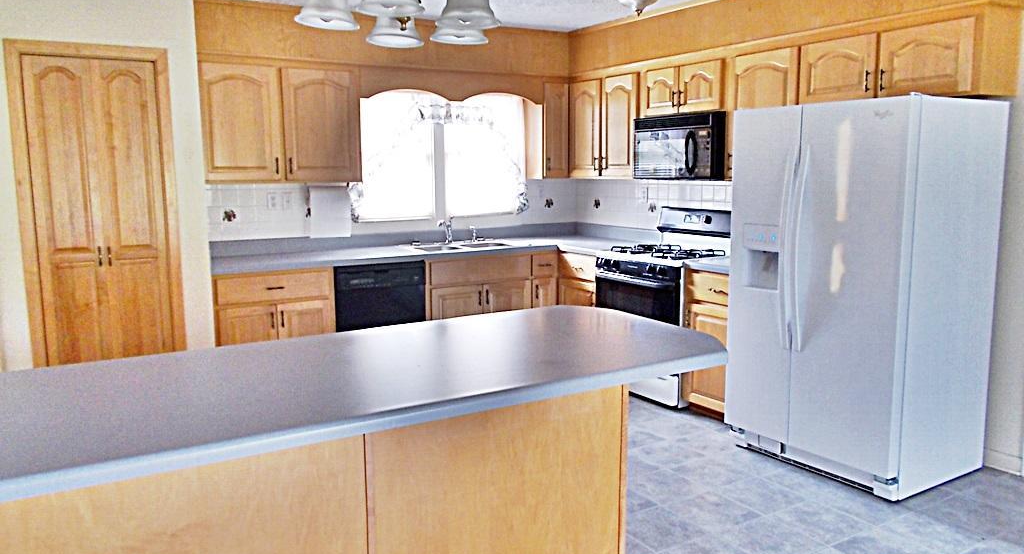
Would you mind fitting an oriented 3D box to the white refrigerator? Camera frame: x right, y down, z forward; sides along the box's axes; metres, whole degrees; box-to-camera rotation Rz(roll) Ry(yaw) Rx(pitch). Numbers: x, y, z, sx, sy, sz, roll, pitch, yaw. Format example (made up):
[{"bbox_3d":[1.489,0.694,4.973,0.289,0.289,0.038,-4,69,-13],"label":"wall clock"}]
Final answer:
[{"bbox_3d":[1.688,0.046,3.816,0.790,1.754,0.940,-5,9,-31],"label":"white refrigerator"}]

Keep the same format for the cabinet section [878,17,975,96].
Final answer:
[{"bbox_3d":[2.062,-1.025,3.671,0.333,0.343,0.475,-5,9,-31],"label":"cabinet section"}]

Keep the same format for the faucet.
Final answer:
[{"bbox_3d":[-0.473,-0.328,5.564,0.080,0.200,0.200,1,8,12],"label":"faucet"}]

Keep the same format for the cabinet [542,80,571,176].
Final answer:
[{"bbox_3d":[0.244,-1.117,5.875,0.240,0.730,0.330,-5,9,-31],"label":"cabinet"}]

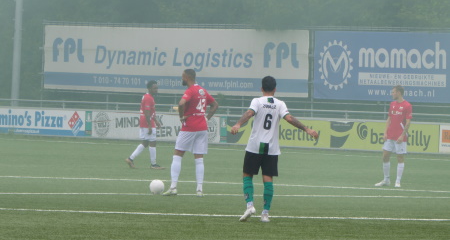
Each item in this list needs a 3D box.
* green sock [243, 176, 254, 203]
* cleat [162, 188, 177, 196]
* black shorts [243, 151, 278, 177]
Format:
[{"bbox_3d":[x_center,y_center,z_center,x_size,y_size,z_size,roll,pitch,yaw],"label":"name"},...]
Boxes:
[{"bbox_3d":[0.297,0.868,52.050,0.115,0.340,0.125,-1,-12,-21],"label":"green sock"},{"bbox_3d":[-0.815,1.066,62.200,0.275,0.115,0.100,1,1,-35],"label":"cleat"},{"bbox_3d":[0.450,0.531,52.300,0.440,0.355,0.310,2,0,-9],"label":"black shorts"}]

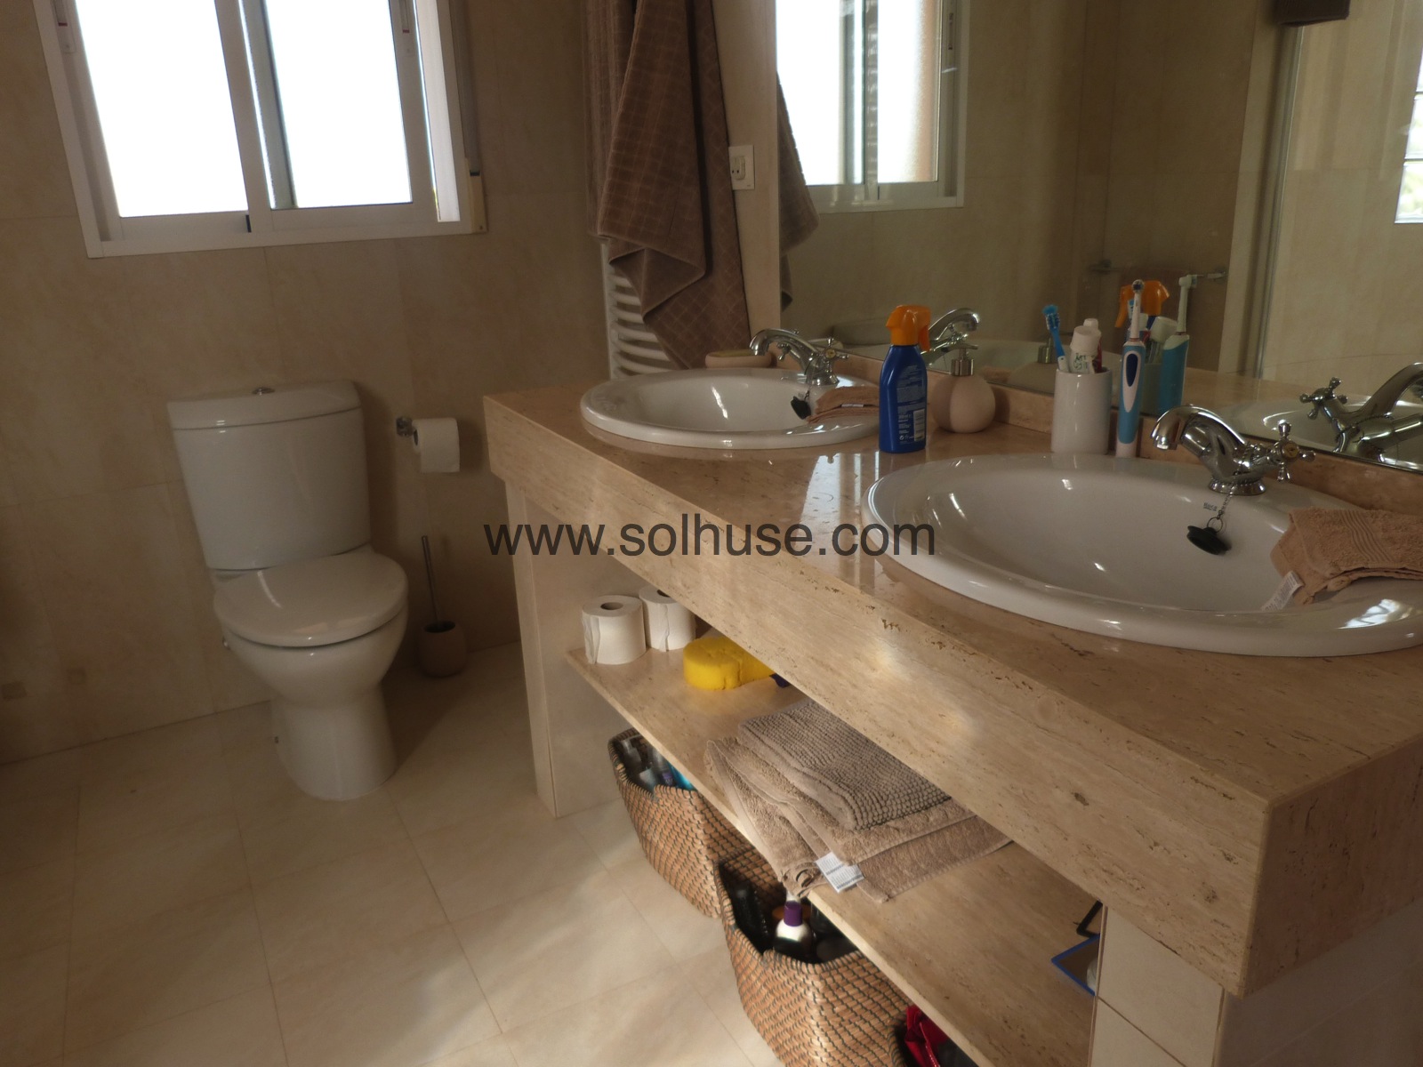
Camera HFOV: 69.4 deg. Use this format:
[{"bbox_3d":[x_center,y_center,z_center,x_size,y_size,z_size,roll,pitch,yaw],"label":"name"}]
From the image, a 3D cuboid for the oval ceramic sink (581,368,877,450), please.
[{"bbox_3d":[0.038,-0.151,1.792,0.500,0.180,0.600,-12,21,-27],"label":"oval ceramic sink"}]

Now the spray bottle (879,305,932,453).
[{"bbox_3d":[0.275,-0.218,1.444,0.075,0.200,0.045,-16,23,-36],"label":"spray bottle"}]

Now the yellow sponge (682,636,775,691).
[{"bbox_3d":[0.043,0.225,1.836,0.187,0.048,0.113,-12,21,-27],"label":"yellow sponge"}]

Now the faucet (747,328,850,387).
[{"bbox_3d":[0.146,-0.316,1.819,0.172,0.112,0.160,-12,21,-27],"label":"faucet"}]

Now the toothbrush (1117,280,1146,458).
[{"bbox_3d":[0.553,-0.214,1.349,0.028,0.234,0.034,2,19,12],"label":"toothbrush"}]

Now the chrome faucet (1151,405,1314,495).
[{"bbox_3d":[0.536,-0.092,1.106,0.187,0.104,0.148,-12,21,-27],"label":"chrome faucet"}]

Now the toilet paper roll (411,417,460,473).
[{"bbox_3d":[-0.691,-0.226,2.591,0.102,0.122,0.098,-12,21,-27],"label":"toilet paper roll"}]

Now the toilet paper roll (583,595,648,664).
[{"bbox_3d":[-0.181,0.180,1.923,0.111,0.092,0.111,-2,19,1],"label":"toilet paper roll"}]

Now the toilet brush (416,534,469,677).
[{"bbox_3d":[-0.724,0.186,2.686,0.118,0.385,0.118,-12,21,-27],"label":"toilet brush"}]

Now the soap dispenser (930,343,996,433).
[{"bbox_3d":[0.373,-0.217,1.515,0.092,0.128,0.092,-2,19,1],"label":"soap dispenser"}]

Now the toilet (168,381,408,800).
[{"bbox_3d":[-0.879,0.121,2.251,0.395,0.795,0.680,-12,21,-27],"label":"toilet"}]

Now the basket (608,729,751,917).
[{"bbox_3d":[0.005,0.477,1.811,0.261,0.275,0.225,-18,24,-40],"label":"basket"}]

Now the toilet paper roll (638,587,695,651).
[{"bbox_3d":[-0.082,0.160,1.972,0.108,0.093,0.108,-2,19,1],"label":"toilet paper roll"}]

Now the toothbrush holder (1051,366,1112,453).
[{"bbox_3d":[0.498,-0.166,1.382,0.072,0.108,0.072,-12,21,-27],"label":"toothbrush holder"}]

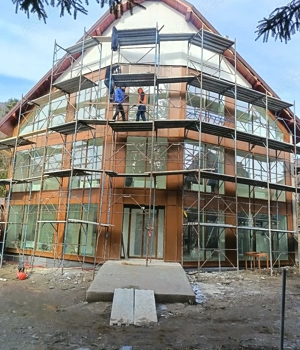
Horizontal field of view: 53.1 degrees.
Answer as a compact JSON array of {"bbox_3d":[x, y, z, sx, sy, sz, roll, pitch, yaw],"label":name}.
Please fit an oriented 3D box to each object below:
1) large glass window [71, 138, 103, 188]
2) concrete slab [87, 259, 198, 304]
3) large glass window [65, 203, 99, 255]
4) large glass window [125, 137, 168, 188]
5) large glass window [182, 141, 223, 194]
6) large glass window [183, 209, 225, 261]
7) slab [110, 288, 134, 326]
[{"bbox_3d":[-3.088,-0.507,14.730,1.921,2.396,0.120,-4,-12,31],"label":"large glass window"},{"bbox_3d":[-0.249,3.654,10.647,3.100,0.270,4.216,2,-3,0],"label":"concrete slab"},{"bbox_3d":[-3.220,2.583,14.164,1.868,2.355,0.120,-4,-12,31],"label":"large glass window"},{"bbox_3d":[-0.144,-0.565,13.765,1.878,2.396,0.120,2,-10,2],"label":"large glass window"},{"bbox_3d":[2.642,-0.318,14.490,2.390,2.396,0.120,8,-12,-26],"label":"large glass window"},{"bbox_3d":[2.556,2.777,13.940,2.369,2.355,0.120,8,-12,-26],"label":"large glass window"},{"bbox_3d":[-0.696,3.431,7.885,0.540,0.110,1.521,2,6,-3],"label":"slab"}]

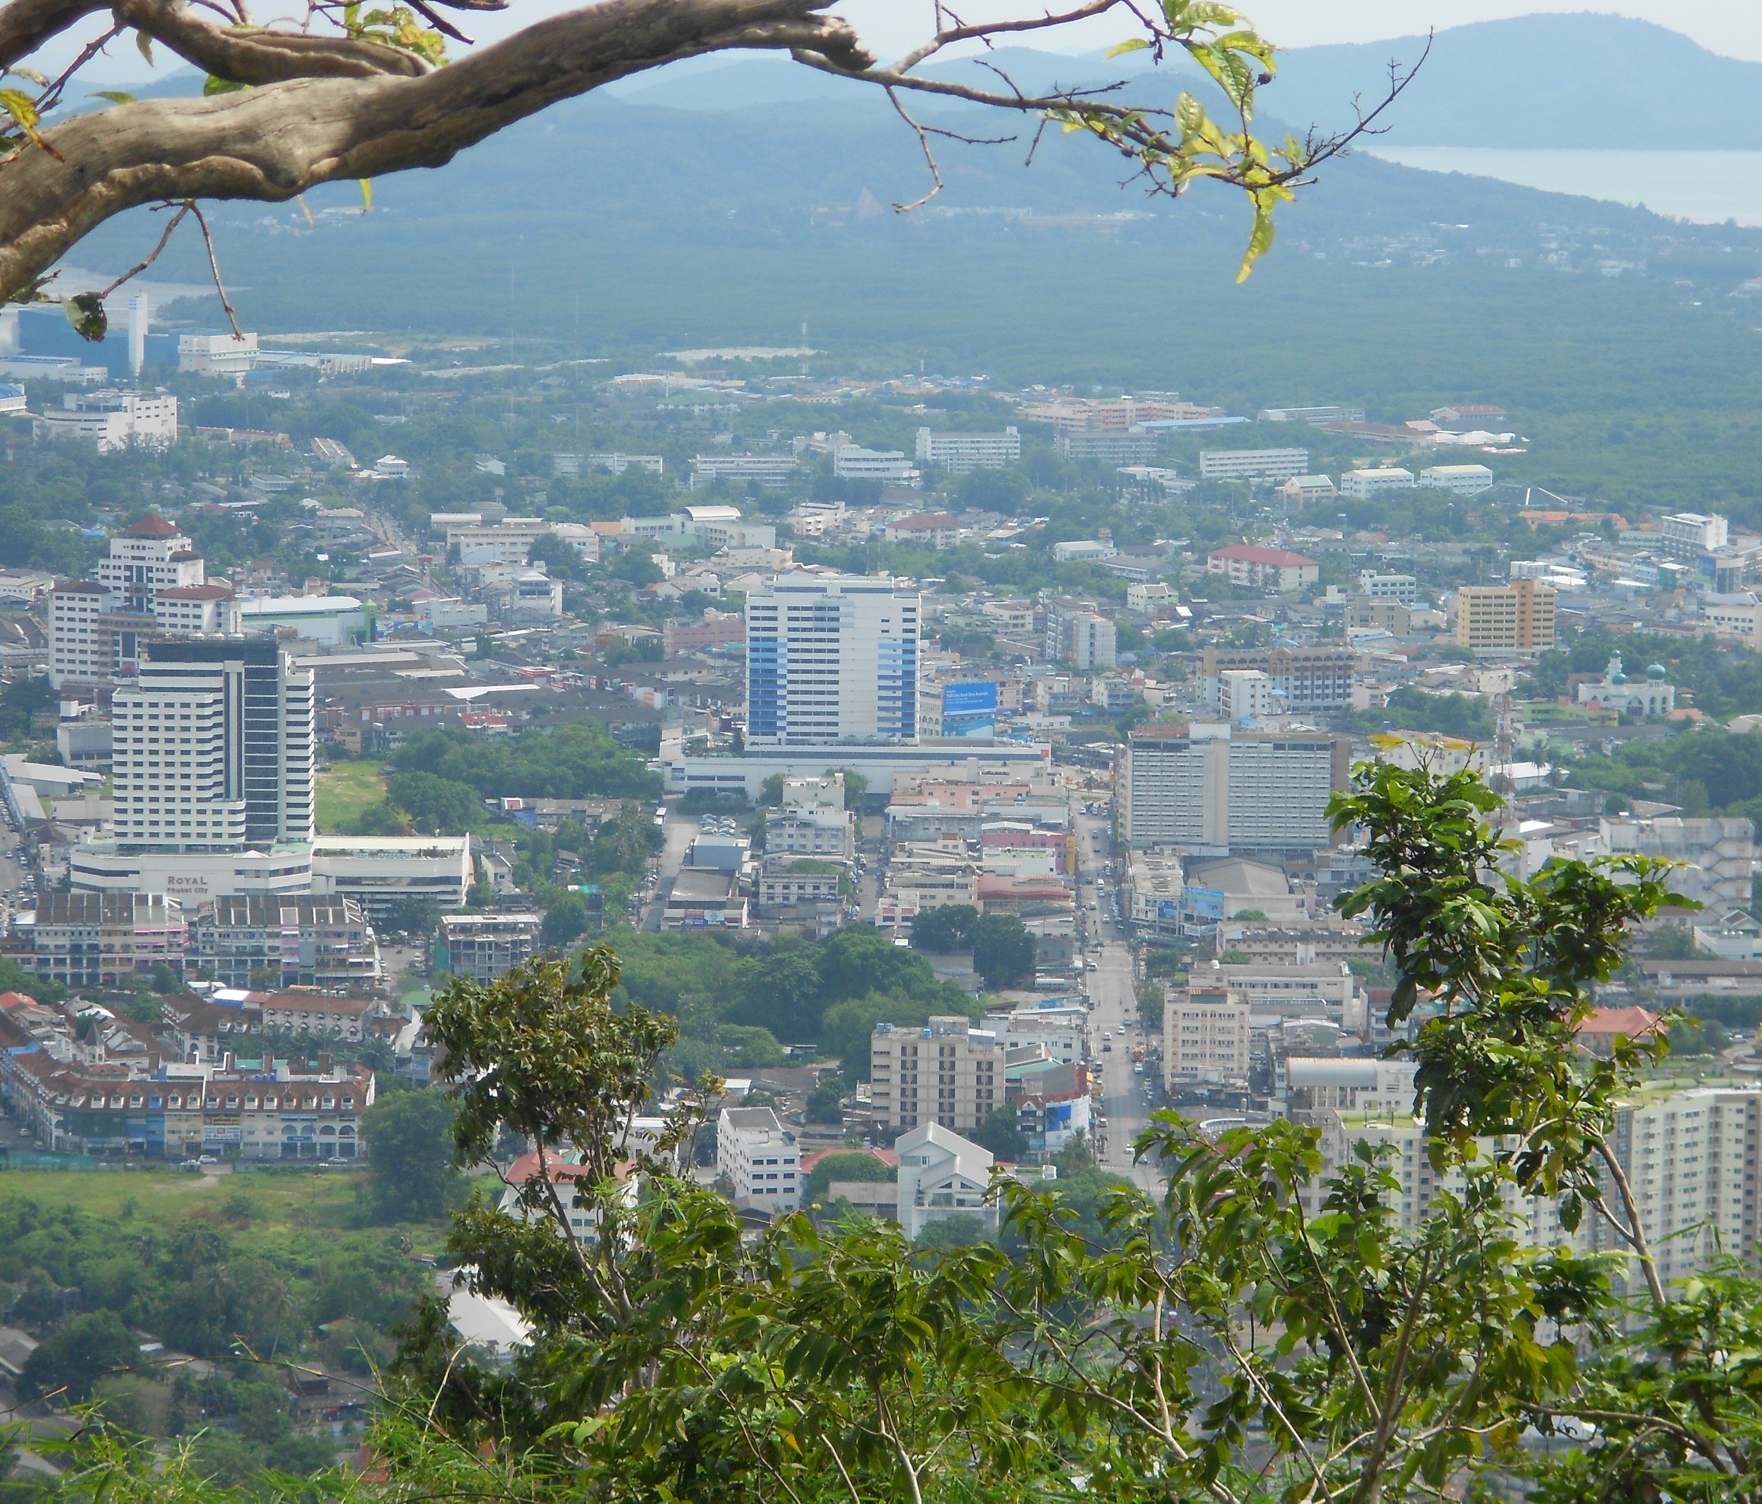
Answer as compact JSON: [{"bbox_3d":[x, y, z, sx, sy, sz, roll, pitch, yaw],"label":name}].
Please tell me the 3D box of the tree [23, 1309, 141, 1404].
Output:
[{"bbox_3d":[-138.520,104.060,993.870,19.000,14.000,18.000,1,7,0],"label":"tree"}]

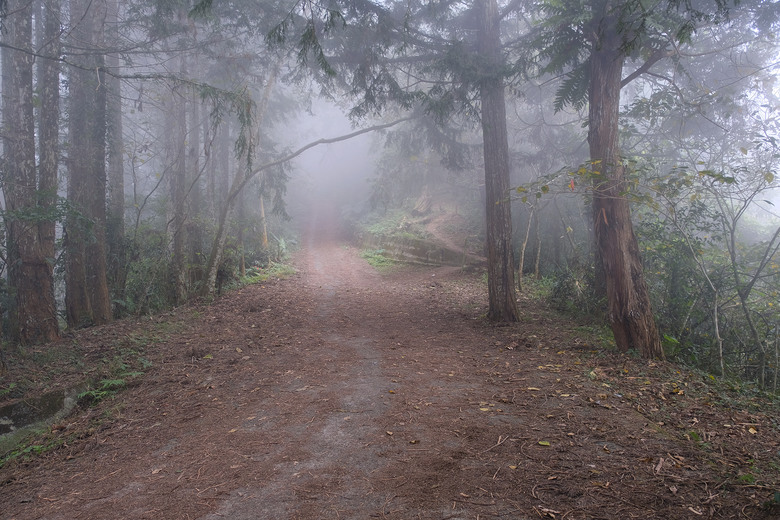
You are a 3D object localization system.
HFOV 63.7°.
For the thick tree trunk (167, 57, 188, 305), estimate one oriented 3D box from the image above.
[{"bbox_3d":[-4.735,-1.771,14.000,0.480,5.600,0.480,-1,2,0],"label":"thick tree trunk"}]

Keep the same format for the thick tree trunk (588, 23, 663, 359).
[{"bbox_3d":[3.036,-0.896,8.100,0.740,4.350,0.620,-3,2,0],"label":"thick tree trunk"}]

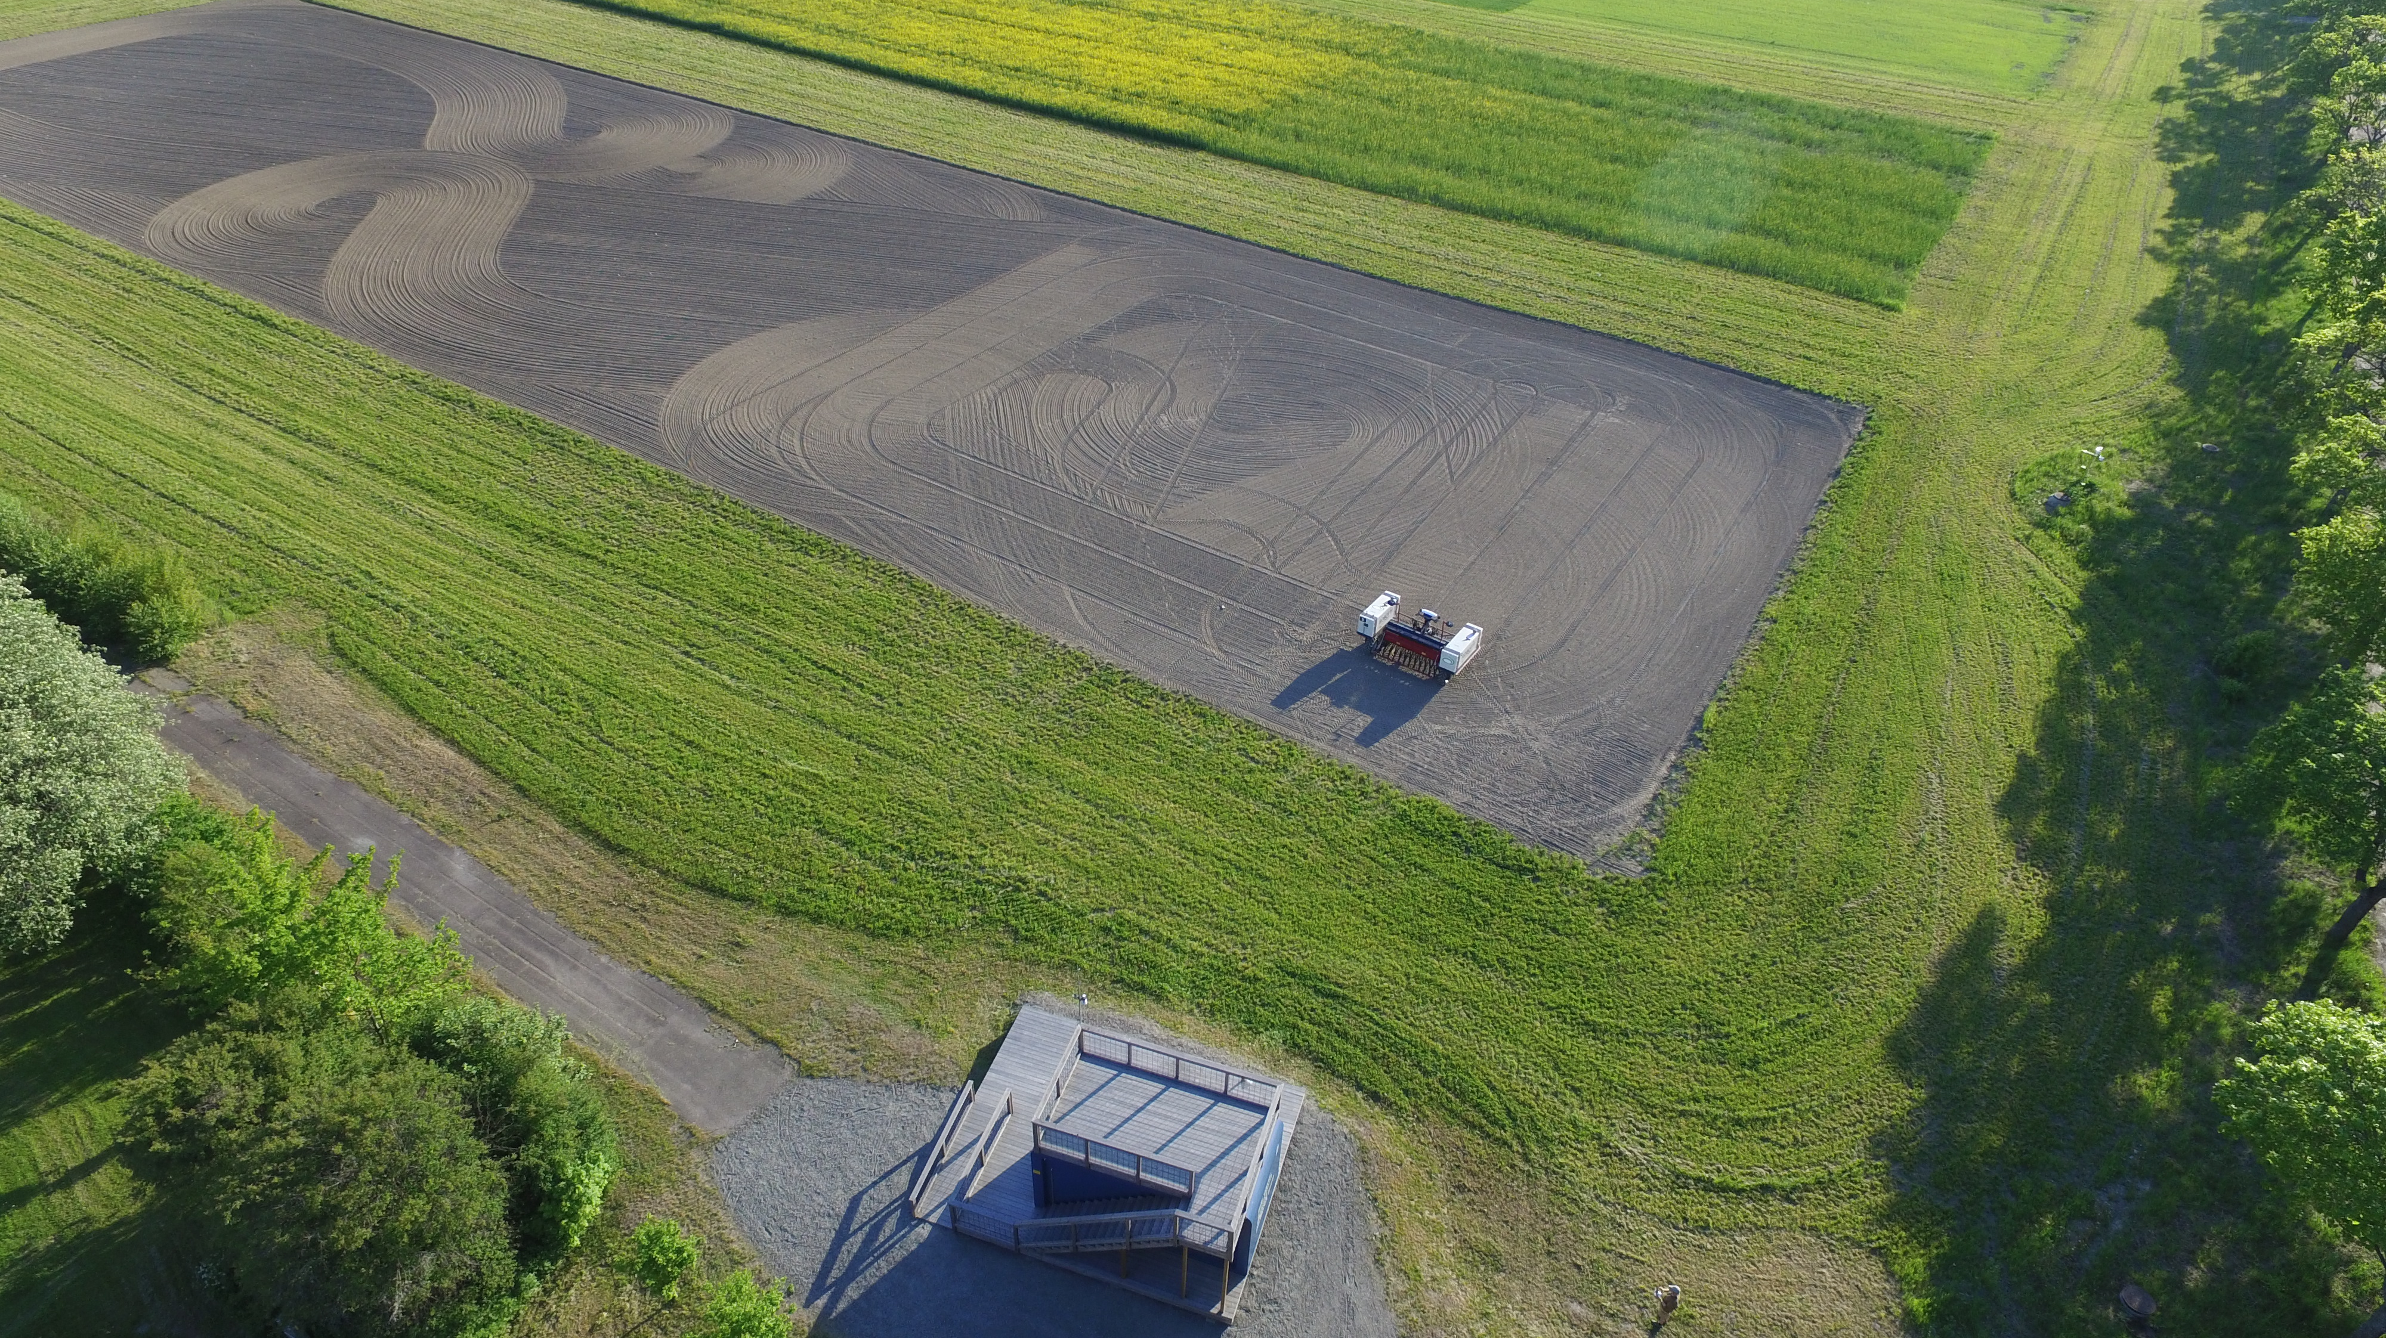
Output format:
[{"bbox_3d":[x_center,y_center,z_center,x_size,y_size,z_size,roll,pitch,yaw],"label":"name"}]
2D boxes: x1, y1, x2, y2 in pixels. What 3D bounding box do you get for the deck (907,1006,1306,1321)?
[{"bbox_3d":[-2.051,12.179,37.992,9.050,4.000,7.540,12,39,14],"label":"deck"}]

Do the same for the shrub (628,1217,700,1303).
[{"bbox_3d":[-13.267,14.923,34.419,1.750,3.400,1.750,1,37,0],"label":"shrub"}]

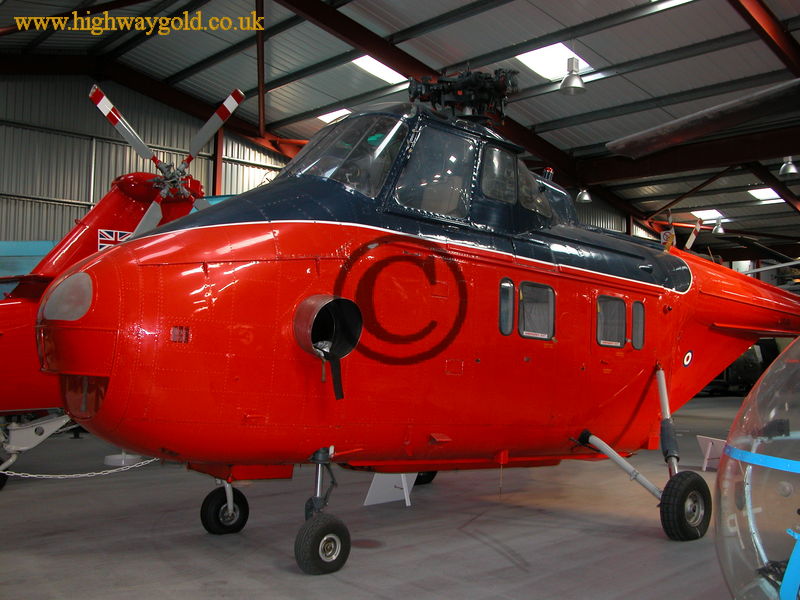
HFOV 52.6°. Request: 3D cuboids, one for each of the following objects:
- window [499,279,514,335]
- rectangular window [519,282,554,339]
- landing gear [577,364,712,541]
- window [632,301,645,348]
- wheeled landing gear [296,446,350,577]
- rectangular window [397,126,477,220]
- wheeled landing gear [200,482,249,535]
[{"bbox_3d":[0.884,0.057,6.784,0.190,0.490,0.050,7,-7,-42],"label":"window"},{"bbox_3d":[1.185,0.099,7.043,0.490,0.508,0.050,7,-7,-42],"label":"rectangular window"},{"bbox_3d":[2.459,1.350,7.543,1.260,1.460,0.980,4,-4,-41],"label":"landing gear"},{"bbox_3d":[2.369,0.257,8.077,0.220,0.484,0.050,7,-7,-42],"label":"window"},{"bbox_3d":[-0.542,1.467,5.706,0.420,0.880,0.220,4,-4,-41],"label":"wheeled landing gear"},{"bbox_3d":[0.283,-1.048,6.466,0.920,0.710,0.070,7,-11,-42],"label":"rectangular window"},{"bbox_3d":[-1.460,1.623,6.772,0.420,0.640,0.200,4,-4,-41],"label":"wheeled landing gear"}]

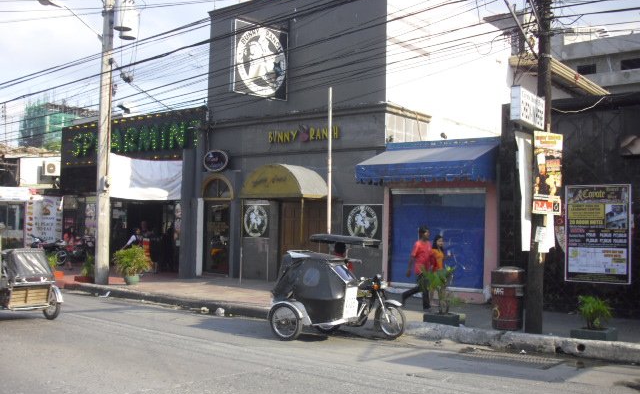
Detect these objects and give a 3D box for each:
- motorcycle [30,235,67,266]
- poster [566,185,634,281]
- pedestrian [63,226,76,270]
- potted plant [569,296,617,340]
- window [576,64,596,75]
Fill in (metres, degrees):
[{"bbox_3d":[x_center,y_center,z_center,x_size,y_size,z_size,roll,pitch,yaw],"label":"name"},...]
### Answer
[{"bbox_3d":[-10.029,1.966,25.389,0.680,1.060,1.880,-1,-3,38],"label":"motorcycle"},{"bbox_3d":[5.335,0.714,13.526,1.240,1.880,0.040,-1,-3,38],"label":"poster"},{"bbox_3d":[-8.610,1.694,24.235,0.340,1.540,0.450,0,-3,30],"label":"pedestrian"},{"bbox_3d":[4.186,1.790,10.589,0.560,0.640,0.540,-1,-3,38],"label":"potted plant"},{"bbox_3d":[17.107,-8.140,45.000,1.200,0.600,0.150,-1,-3,39],"label":"window"}]

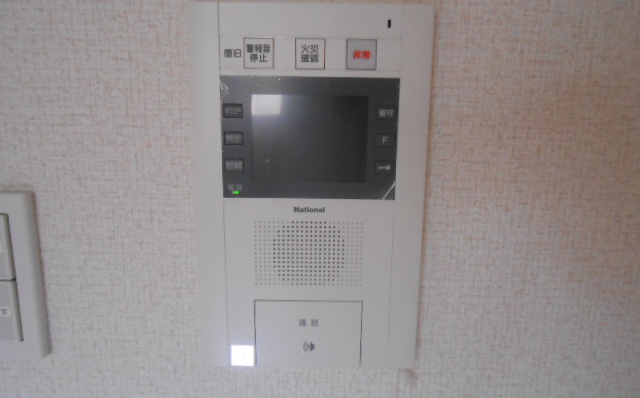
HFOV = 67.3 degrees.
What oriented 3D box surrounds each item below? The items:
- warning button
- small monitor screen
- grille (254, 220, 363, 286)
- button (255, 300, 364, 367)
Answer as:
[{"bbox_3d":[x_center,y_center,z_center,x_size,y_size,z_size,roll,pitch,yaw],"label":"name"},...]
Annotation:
[{"bbox_3d":[0.026,-0.088,0.294,0.018,0.018,0.005,1,11,0],"label":"warning button"},{"bbox_3d":[-0.006,-0.038,0.305,0.072,0.053,0.005,1,11,0],"label":"small monitor screen"},{"bbox_3d":[-0.007,0.036,0.320,0.071,0.044,0.005,1,11,0],"label":"grille"},{"bbox_3d":[-0.008,0.092,0.331,0.072,0.048,0.006,1,11,0],"label":"button"}]

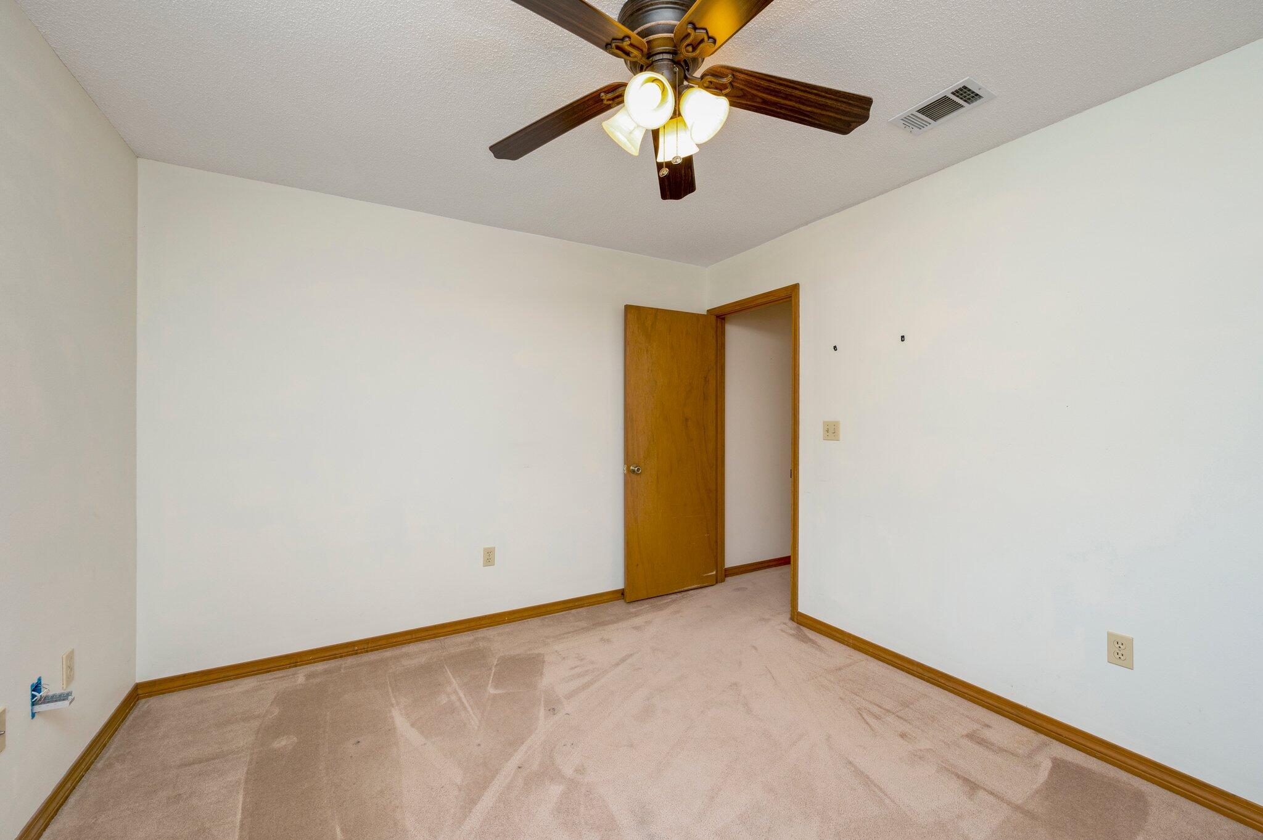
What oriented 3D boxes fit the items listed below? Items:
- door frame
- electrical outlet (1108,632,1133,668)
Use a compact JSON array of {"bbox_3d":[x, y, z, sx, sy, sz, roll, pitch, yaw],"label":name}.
[{"bbox_3d":[0.867,0.210,3.453,0.130,2.111,0.889,0,0,-30],"label":"door frame"},{"bbox_3d":[1.773,0.837,1.781,0.009,0.114,0.070,0,0,-30],"label":"electrical outlet"}]

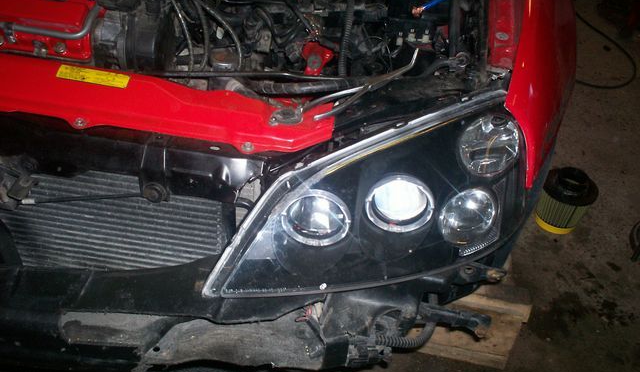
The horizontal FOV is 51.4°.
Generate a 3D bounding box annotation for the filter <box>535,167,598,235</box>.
[{"bbox_3d":[0.665,0.036,1.815,0.147,0.158,0.147,5,44,0],"label":"filter"}]

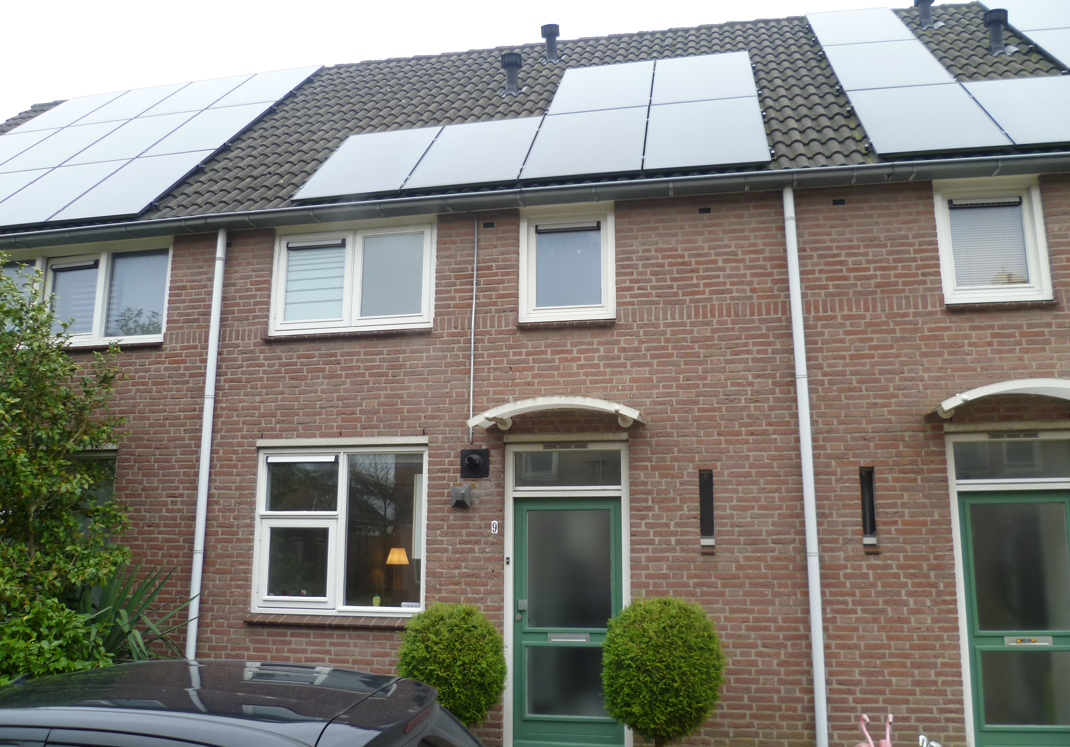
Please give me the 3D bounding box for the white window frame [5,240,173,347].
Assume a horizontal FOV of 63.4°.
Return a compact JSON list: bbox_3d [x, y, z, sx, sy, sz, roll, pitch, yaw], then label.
[{"bbox_3d":[-4.559,-0.773,8.523,2.210,1.050,0.100,-2,-11,11],"label":"white window frame"}]

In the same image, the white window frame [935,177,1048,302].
[{"bbox_3d":[3.613,-1.044,6.878,0.777,1.022,0.110,-2,-11,11],"label":"white window frame"}]

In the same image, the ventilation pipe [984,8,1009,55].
[{"bbox_3d":[4.838,-3.523,9.054,0.240,0.509,0.240,-2,-11,11],"label":"ventilation pipe"}]

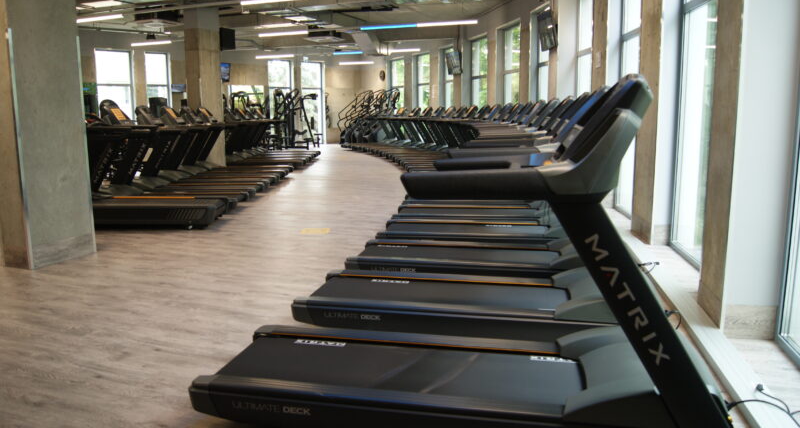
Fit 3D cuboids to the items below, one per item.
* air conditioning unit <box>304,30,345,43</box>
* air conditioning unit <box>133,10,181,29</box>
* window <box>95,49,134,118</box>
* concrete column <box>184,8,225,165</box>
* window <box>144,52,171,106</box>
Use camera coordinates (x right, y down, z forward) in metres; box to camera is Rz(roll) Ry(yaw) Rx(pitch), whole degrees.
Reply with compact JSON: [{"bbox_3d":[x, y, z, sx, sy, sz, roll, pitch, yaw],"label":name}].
[{"bbox_3d":[-2.279,-5.438,18.200,0.950,0.310,0.950,4,10,24],"label":"air conditioning unit"},{"bbox_3d":[-5.874,-4.777,14.696,0.950,0.310,0.950,4,10,24],"label":"air conditioning unit"},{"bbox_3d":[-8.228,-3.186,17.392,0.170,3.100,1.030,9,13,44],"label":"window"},{"bbox_3d":[-4.724,-3.012,14.542,0.420,4.100,0.790,4,10,25],"label":"concrete column"},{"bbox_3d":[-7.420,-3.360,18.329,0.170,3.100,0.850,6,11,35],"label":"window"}]

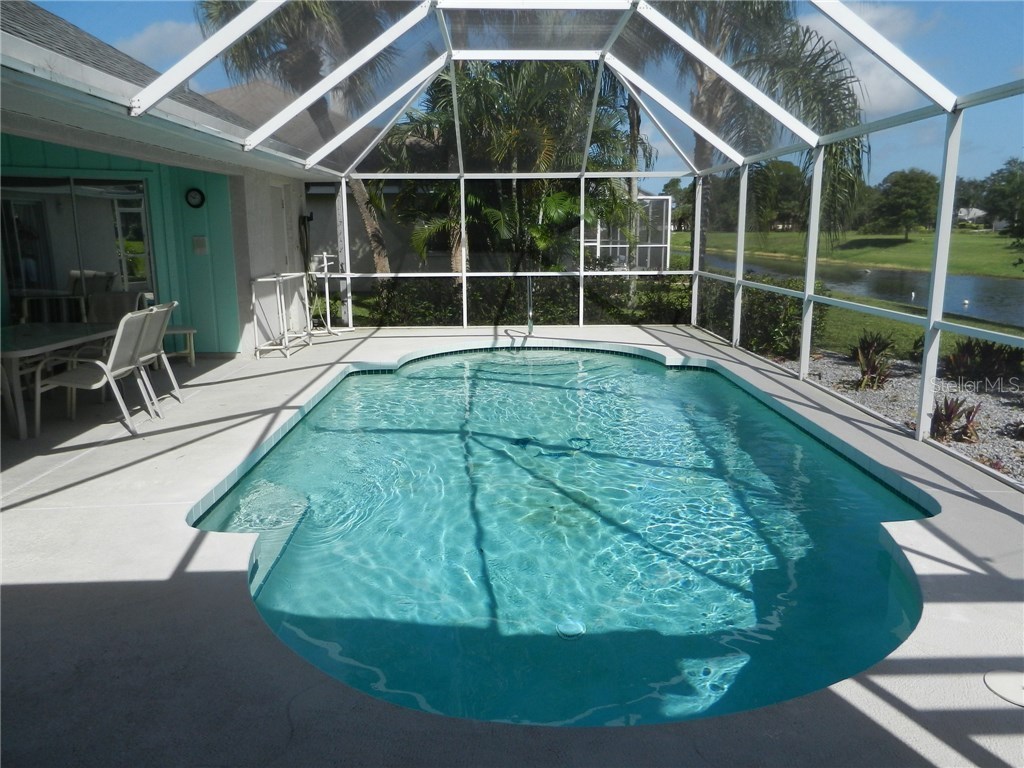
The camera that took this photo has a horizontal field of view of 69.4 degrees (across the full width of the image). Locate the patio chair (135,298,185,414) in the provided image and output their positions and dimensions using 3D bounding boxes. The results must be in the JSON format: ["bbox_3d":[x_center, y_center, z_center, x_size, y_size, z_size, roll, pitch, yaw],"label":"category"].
[{"bbox_3d":[-3.498,-0.227,6.734,0.800,0.955,0.610,-1,12,-3],"label":"patio chair"}]

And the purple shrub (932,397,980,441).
[{"bbox_3d":[3.514,0.259,5.933,0.400,0.360,0.420,-1,12,-1],"label":"purple shrub"}]

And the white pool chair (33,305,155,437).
[{"bbox_3d":[-3.453,-0.108,6.164,0.800,0.955,0.600,-1,12,-4],"label":"white pool chair"}]

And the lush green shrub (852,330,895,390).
[{"bbox_3d":[3.755,-0.284,7.684,0.440,0.610,0.450,-1,12,-1],"label":"lush green shrub"}]

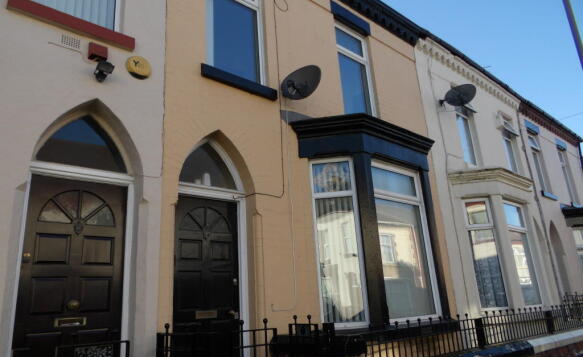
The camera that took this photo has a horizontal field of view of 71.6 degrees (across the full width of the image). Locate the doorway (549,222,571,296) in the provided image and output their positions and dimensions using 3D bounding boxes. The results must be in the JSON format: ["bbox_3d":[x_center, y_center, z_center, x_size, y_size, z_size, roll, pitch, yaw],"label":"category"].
[{"bbox_3d":[7.324,2.330,11.120,0.910,2.400,0.250,10,-21,-40],"label":"doorway"}]

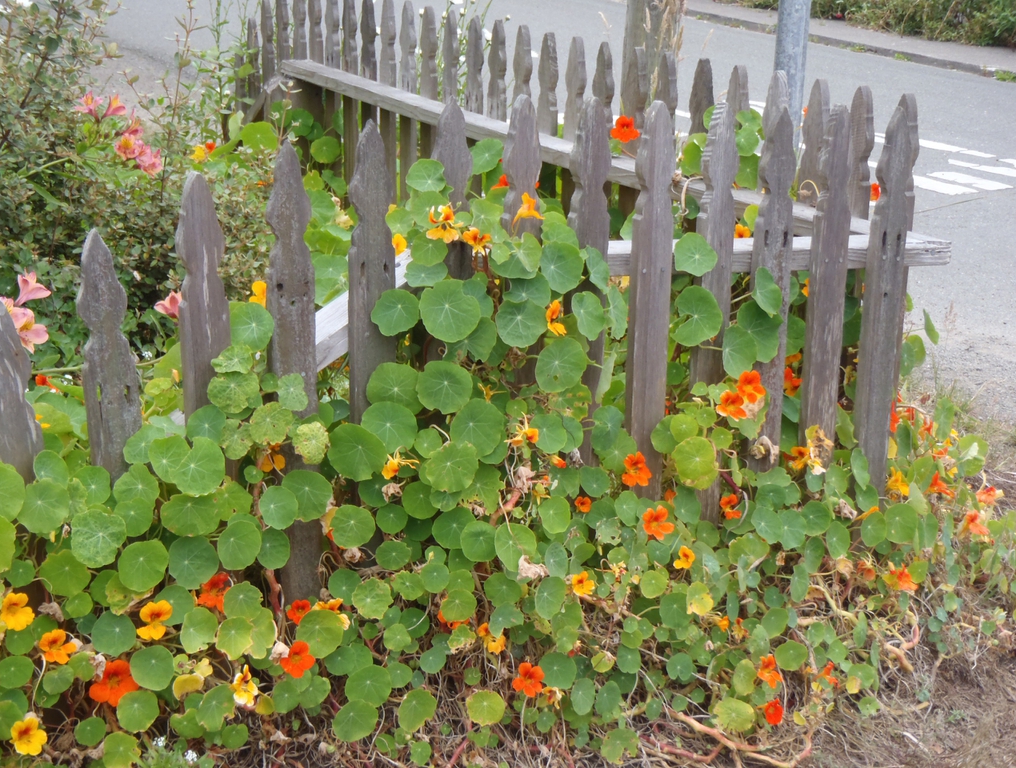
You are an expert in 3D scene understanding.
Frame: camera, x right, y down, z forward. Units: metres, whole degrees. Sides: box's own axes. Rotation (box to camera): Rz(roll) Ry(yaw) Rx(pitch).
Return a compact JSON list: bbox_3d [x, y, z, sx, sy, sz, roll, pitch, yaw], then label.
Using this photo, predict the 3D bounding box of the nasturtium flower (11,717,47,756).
[{"bbox_3d":[-0.616,0.451,2.275,0.046,0.051,0.040,-7,-5,-23],"label":"nasturtium flower"}]

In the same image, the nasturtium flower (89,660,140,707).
[{"bbox_3d":[-0.507,0.387,2.295,0.067,0.061,0.041,-7,-2,-18],"label":"nasturtium flower"}]

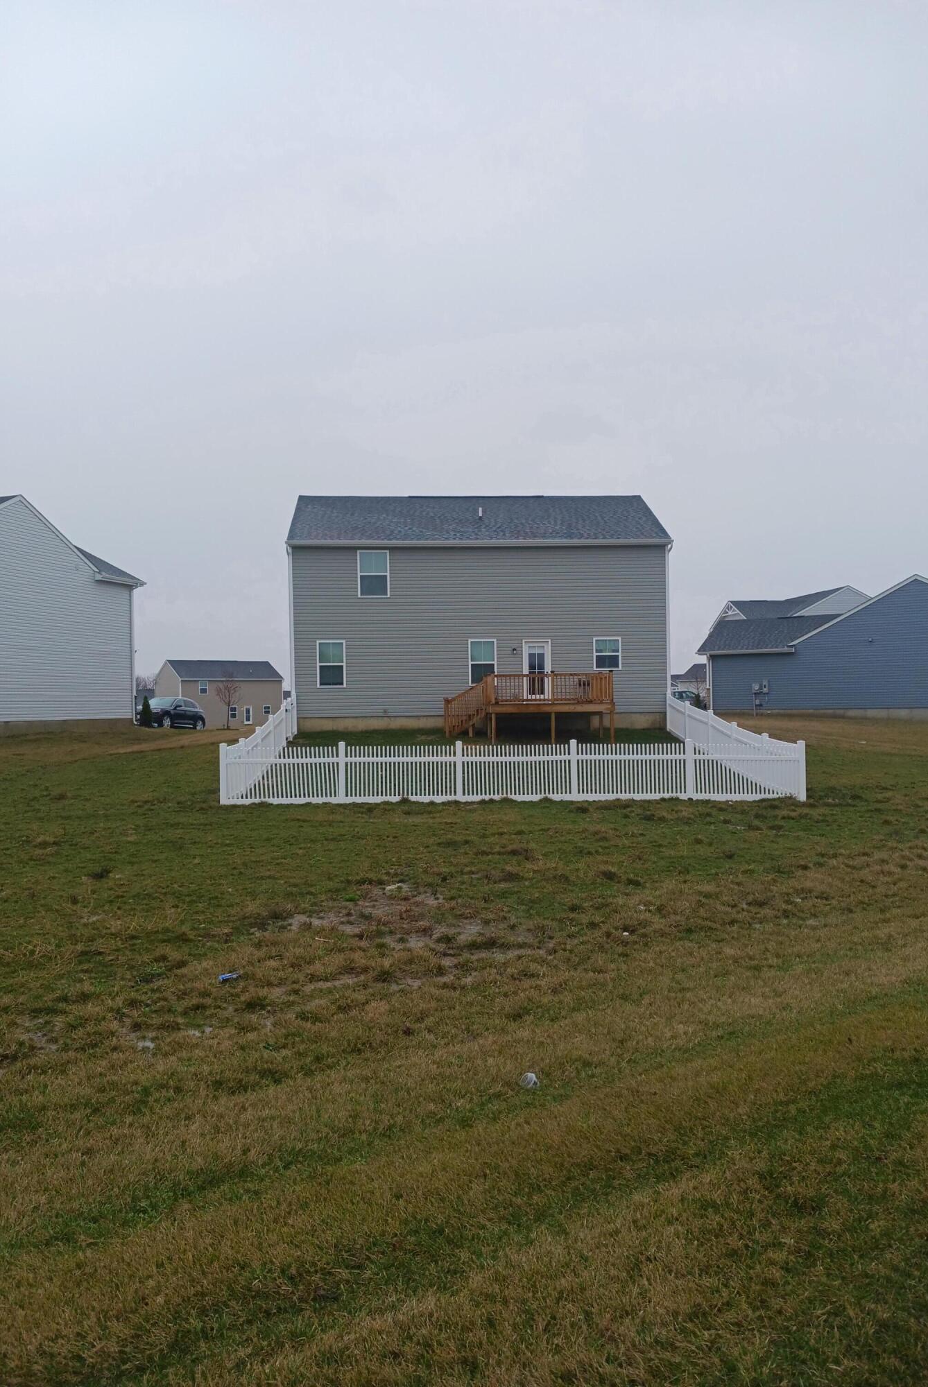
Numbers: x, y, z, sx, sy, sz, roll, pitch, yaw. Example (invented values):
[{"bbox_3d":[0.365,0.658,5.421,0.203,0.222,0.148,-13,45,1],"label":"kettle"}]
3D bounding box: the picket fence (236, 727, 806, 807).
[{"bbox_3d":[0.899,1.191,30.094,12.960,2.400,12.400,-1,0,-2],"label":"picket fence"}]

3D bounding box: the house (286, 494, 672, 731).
[{"bbox_3d":[0.331,-3.142,41.404,13.160,8.780,9.700,-1,0,-3],"label":"house"}]

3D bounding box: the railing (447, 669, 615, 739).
[{"bbox_3d":[1.949,0.453,34.966,5.180,2.220,3.750,-1,0,-3],"label":"railing"}]

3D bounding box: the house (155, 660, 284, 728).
[{"bbox_3d":[-30.288,0.037,133.758,13.160,8.120,9.700,-1,0,-34],"label":"house"}]

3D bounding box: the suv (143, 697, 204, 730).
[{"bbox_3d":[-15.908,1.061,58.500,1.900,1.700,4.750,0,0,21],"label":"suv"}]

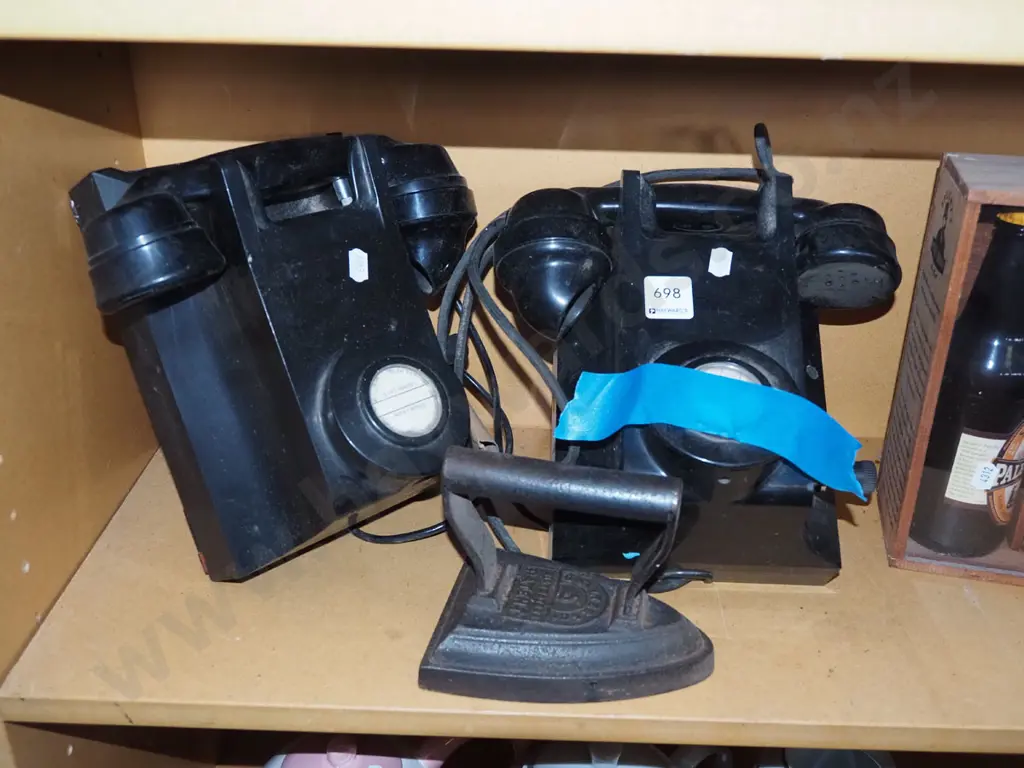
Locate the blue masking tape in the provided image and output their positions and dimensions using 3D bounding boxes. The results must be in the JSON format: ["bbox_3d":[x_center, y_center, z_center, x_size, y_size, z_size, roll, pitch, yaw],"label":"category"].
[{"bbox_3d":[0.112,0.025,0.541,0.178,0.066,0.050,12,-10,14],"label":"blue masking tape"}]

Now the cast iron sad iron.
[{"bbox_3d":[0.038,0.095,0.502,0.152,0.117,0.101,7,27,10],"label":"cast iron sad iron"}]

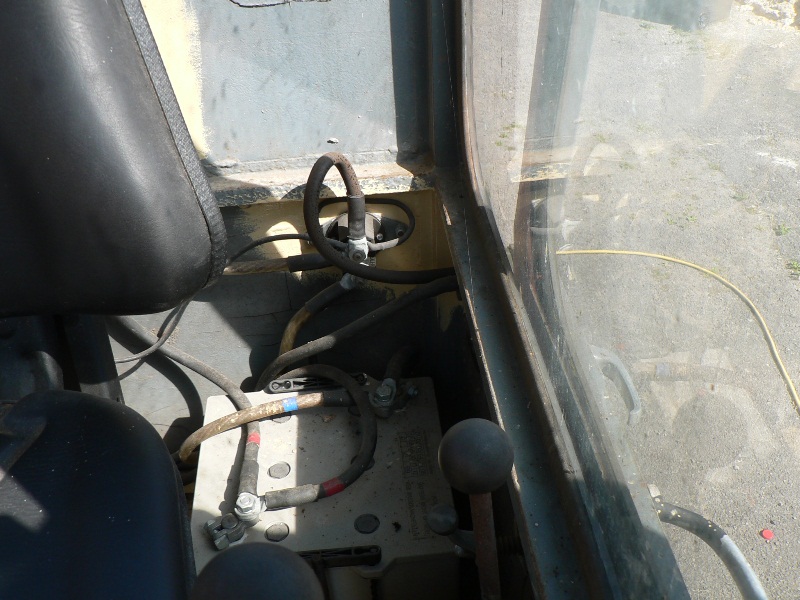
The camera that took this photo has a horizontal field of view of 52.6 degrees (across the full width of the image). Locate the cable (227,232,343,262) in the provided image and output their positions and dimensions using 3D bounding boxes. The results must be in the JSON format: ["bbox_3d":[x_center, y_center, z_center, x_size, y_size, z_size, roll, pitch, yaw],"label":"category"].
[{"bbox_3d":[-0.125,-0.058,0.882,0.130,0.036,0.035,-5,45,-2],"label":"cable"}]

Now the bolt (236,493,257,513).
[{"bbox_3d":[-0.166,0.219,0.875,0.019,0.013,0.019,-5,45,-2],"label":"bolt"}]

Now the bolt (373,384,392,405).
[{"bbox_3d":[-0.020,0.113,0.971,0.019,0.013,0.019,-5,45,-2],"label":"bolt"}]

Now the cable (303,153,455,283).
[{"bbox_3d":[-0.020,-0.087,0.865,0.161,0.174,0.062,-5,45,-2],"label":"cable"}]

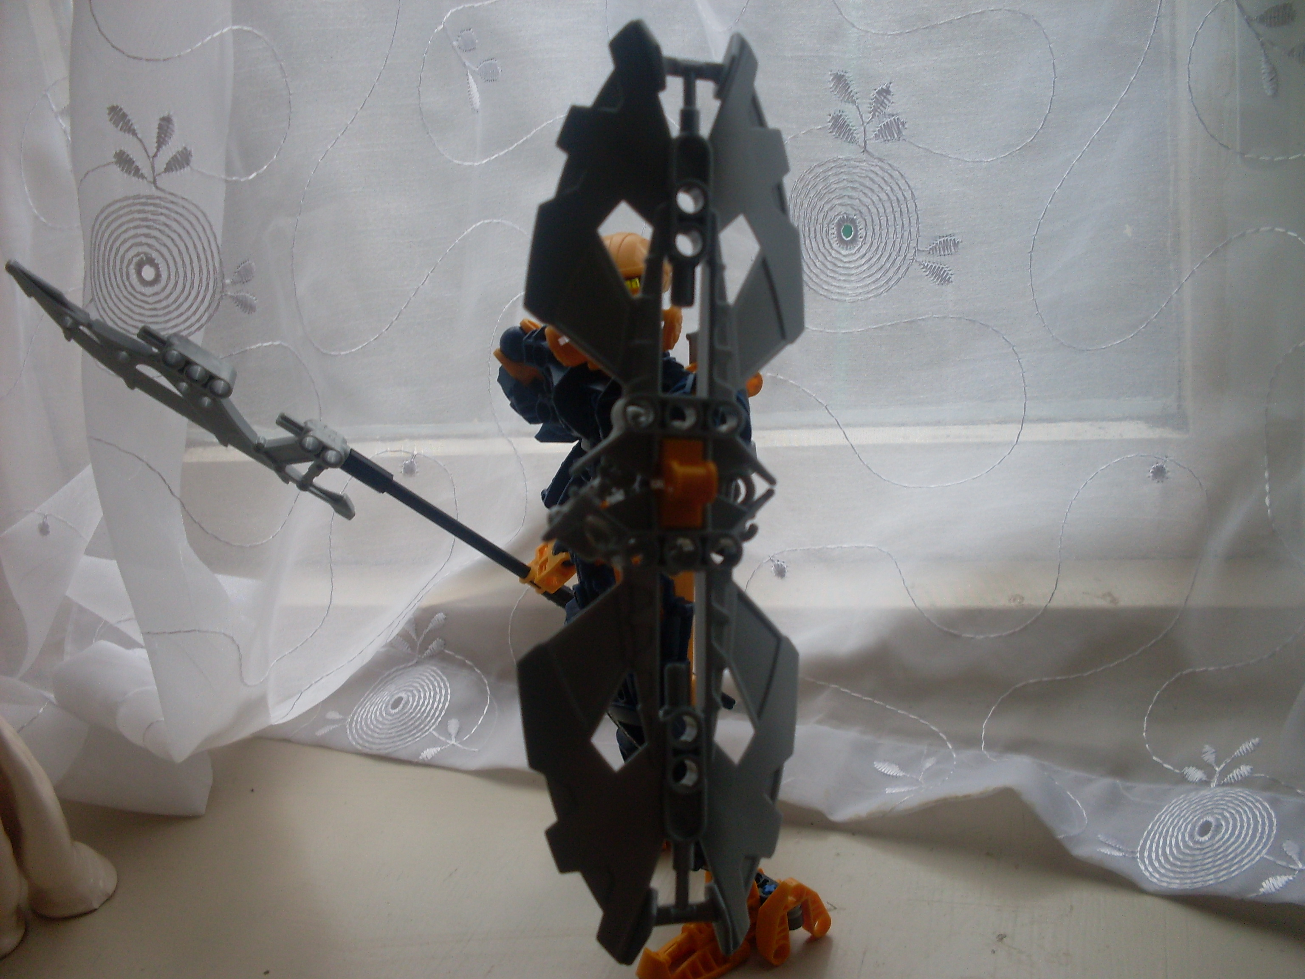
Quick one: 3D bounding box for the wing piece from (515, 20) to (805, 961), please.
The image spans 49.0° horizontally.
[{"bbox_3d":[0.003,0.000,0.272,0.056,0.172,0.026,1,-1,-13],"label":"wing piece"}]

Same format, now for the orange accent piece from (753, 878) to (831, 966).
[{"bbox_3d":[0.046,0.141,0.468,0.029,0.025,0.014,-1,2,-45],"label":"orange accent piece"}]

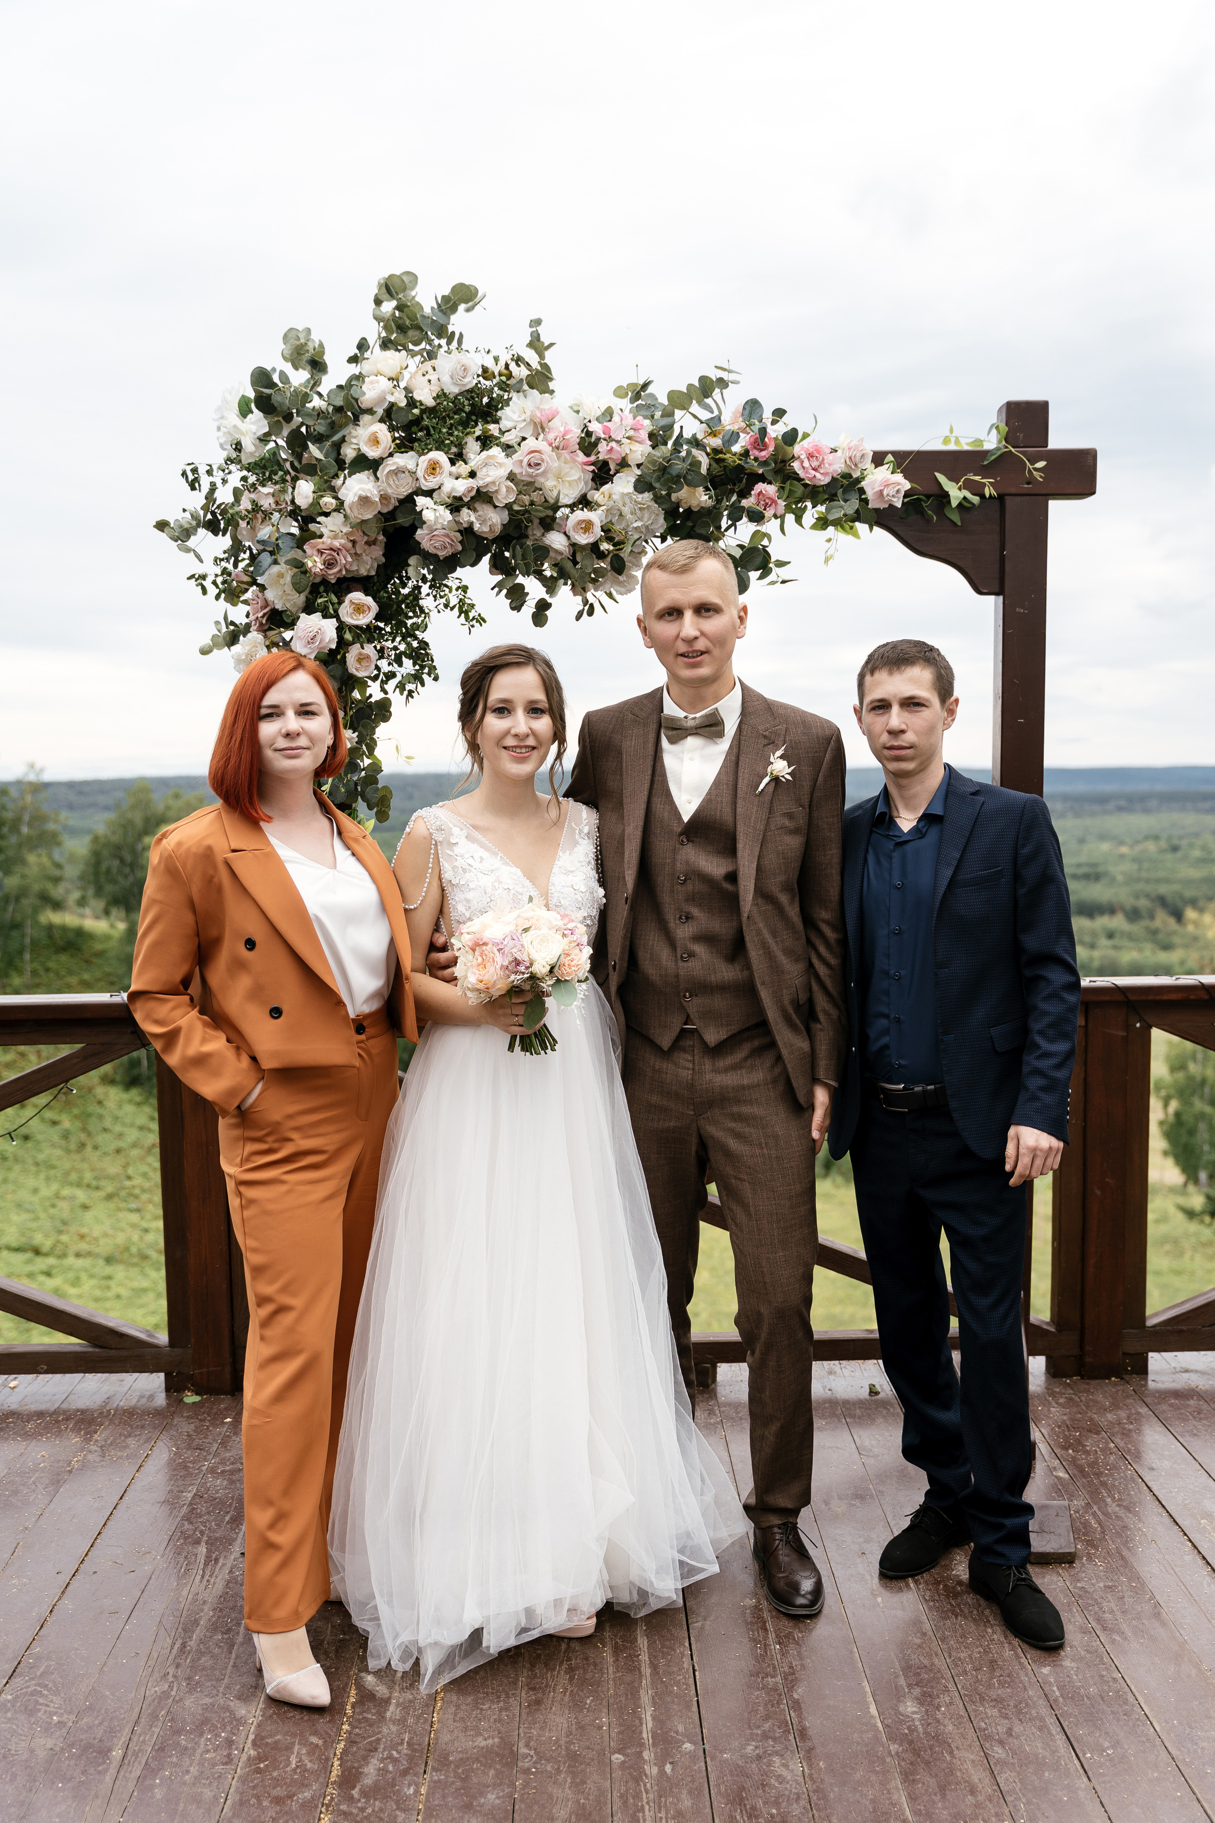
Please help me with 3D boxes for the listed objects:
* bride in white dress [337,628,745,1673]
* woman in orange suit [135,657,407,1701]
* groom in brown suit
[{"bbox_3d":[-0.154,0.385,2.953,0.680,1.655,0.630,-3,5,-25],"label":"bride in white dress"},{"bbox_3d":[-0.554,0.402,2.823,0.470,1.650,0.380,-4,6,-36],"label":"woman in orange suit"},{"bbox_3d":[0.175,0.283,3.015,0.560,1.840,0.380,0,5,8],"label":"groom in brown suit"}]

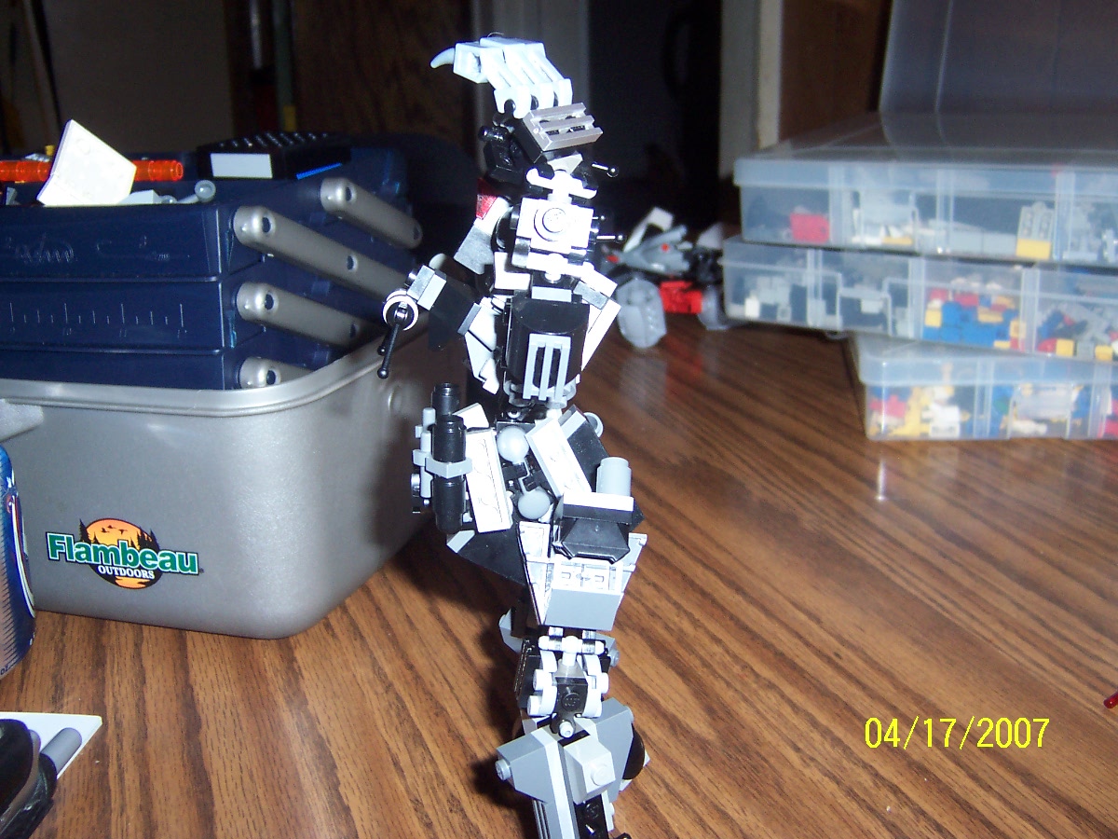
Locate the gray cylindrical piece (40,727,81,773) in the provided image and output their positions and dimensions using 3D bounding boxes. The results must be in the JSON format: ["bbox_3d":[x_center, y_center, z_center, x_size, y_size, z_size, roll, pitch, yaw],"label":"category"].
[{"bbox_3d":[-0.151,0.101,0.350,0.008,0.008,0.019,-1,15,2],"label":"gray cylindrical piece"}]

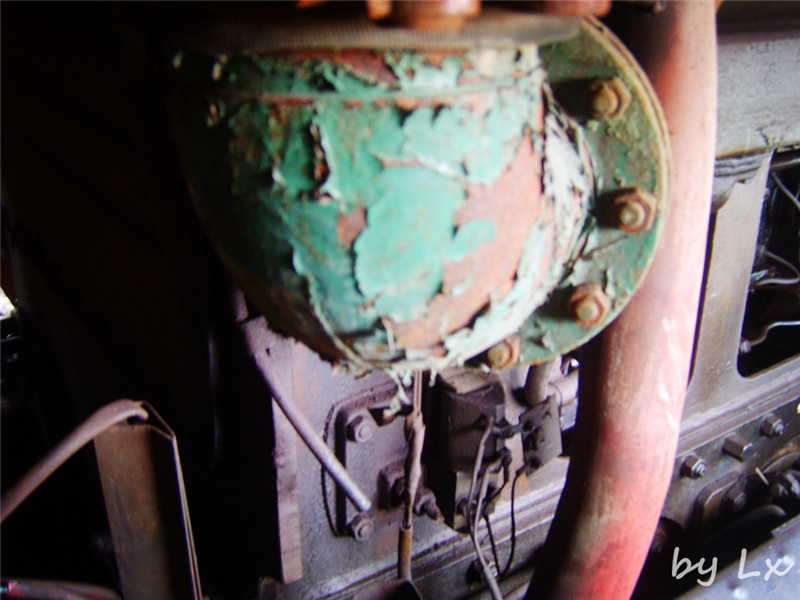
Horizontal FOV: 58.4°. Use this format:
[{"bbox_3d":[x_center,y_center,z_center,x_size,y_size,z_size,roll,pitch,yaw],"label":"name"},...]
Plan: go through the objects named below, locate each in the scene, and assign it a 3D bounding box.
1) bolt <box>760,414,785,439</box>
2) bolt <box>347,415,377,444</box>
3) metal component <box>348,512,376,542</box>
[{"bbox_3d":[0.659,0.222,1.265,0.036,0.036,0.028,-13,24,-31],"label":"bolt"},{"bbox_3d":[-0.041,0.137,0.760,0.025,0.025,0.019,-13,24,-31],"label":"bolt"},{"bbox_3d":[-0.044,0.253,0.800,0.025,0.025,0.019,-13,24,-31],"label":"metal component"}]

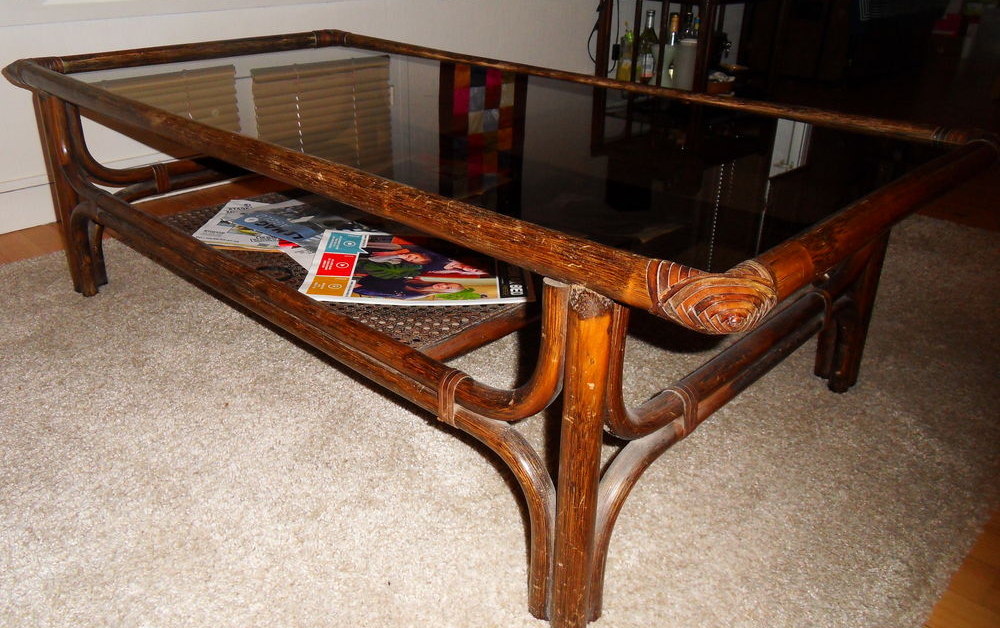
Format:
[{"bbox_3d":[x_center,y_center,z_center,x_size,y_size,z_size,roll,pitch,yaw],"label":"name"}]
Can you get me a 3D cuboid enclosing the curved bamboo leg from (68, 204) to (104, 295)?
[{"bbox_3d":[-0.804,-0.127,1.516,0.097,0.201,0.037,23,33,38],"label":"curved bamboo leg"}]

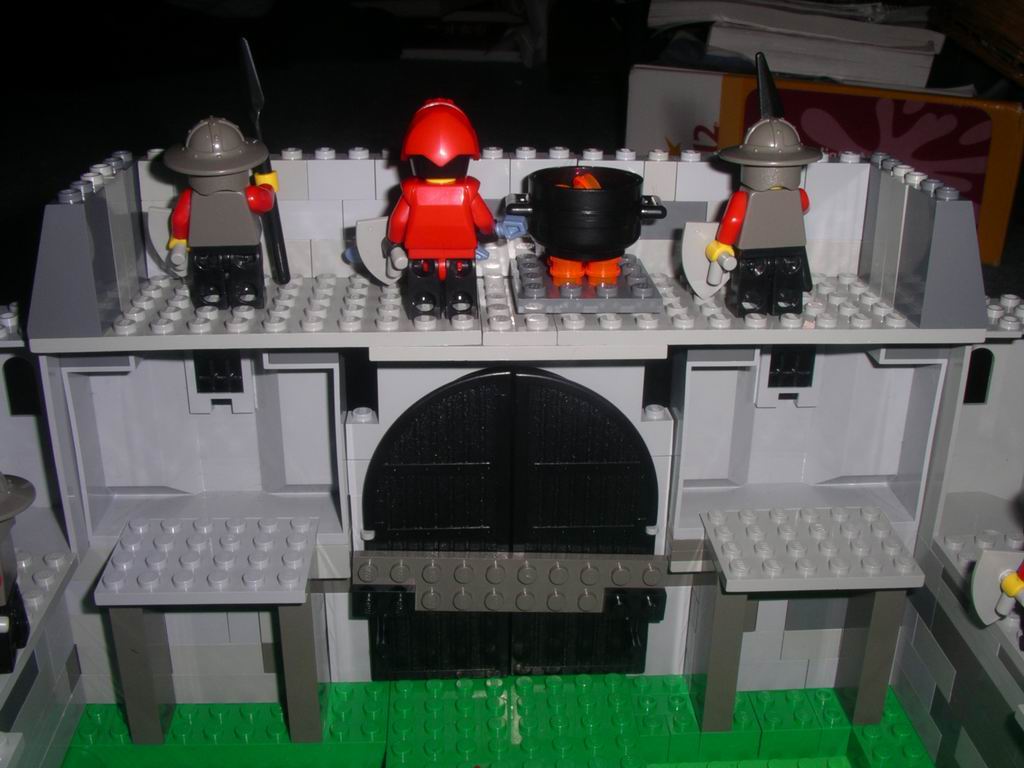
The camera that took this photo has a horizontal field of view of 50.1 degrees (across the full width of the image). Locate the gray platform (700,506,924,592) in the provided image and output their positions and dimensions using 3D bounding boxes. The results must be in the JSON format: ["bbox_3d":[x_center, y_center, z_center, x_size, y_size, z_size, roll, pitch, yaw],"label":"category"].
[{"bbox_3d":[0.072,0.040,0.269,0.048,0.005,0.032,0,23,-3],"label":"gray platform"}]

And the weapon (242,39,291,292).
[{"bbox_3d":[-0.055,-0.048,0.244,0.004,0.059,0.004,-6,36,-7],"label":"weapon"}]

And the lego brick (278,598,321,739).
[{"bbox_3d":[-0.051,0.064,0.269,0.008,0.049,0.016,-1,23,-3],"label":"lego brick"}]

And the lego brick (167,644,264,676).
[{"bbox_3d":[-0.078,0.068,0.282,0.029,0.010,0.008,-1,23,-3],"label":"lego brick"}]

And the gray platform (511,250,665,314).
[{"bbox_3d":[0.016,-0.024,0.253,0.032,0.005,0.032,-1,23,-3],"label":"gray platform"}]

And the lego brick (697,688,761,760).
[{"bbox_3d":[0.055,0.089,0.287,0.016,0.010,0.016,-1,22,-3],"label":"lego brick"}]

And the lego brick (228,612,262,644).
[{"bbox_3d":[-0.068,0.060,0.280,0.008,0.011,0.008,-1,23,-3],"label":"lego brick"}]

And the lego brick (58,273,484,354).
[{"bbox_3d":[-0.056,-0.019,0.253,0.096,0.005,0.048,-1,23,-3],"label":"lego brick"}]

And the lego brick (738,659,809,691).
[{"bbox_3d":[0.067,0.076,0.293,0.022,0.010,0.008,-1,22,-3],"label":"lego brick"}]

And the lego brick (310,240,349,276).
[{"bbox_3d":[-0.041,-0.033,0.270,0.016,0.011,0.008,-1,23,-3],"label":"lego brick"}]

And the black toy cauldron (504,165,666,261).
[{"bbox_3d":[0.016,-0.039,0.249,0.036,0.017,0.027,-1,23,-3],"label":"black toy cauldron"}]

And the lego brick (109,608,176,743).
[{"bbox_3d":[-0.089,0.065,0.261,0.008,0.048,0.008,-1,22,-3],"label":"lego brick"}]

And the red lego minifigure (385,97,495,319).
[{"bbox_3d":[-0.015,-0.038,0.235,0.023,0.047,0.015,-1,23,-3],"label":"red lego minifigure"}]

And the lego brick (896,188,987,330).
[{"bbox_3d":[0.095,-0.028,0.239,0.016,0.030,0.016,-1,23,-3],"label":"lego brick"}]

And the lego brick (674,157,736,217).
[{"bbox_3d":[0.047,-0.051,0.267,0.016,0.011,0.008,-1,23,-3],"label":"lego brick"}]

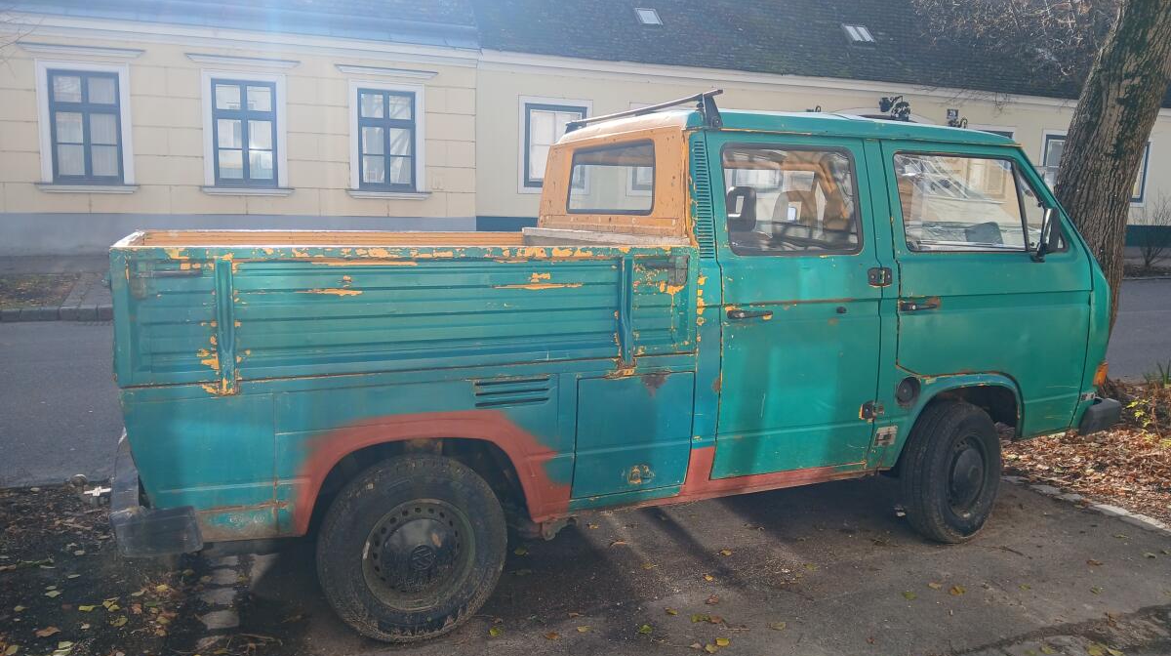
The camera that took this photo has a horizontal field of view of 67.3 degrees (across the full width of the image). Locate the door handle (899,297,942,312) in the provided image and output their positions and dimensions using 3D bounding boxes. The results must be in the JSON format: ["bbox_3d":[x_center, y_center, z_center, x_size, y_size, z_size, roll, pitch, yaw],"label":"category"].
[{"bbox_3d":[1.373,-0.090,3.628,0.195,0.045,0.042,-3,8,-24],"label":"door handle"}]

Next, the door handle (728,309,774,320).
[{"bbox_3d":[0.619,-0.047,3.298,0.185,0.040,0.042,-3,8,-24],"label":"door handle"}]

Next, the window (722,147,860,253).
[{"bbox_3d":[0.825,-0.501,3.451,0.645,0.445,0.040,-3,-5,-24],"label":"window"}]

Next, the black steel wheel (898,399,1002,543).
[{"bbox_3d":[1.681,0.654,4.031,0.640,0.640,0.195,-6,10,-40],"label":"black steel wheel"}]

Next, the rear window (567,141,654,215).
[{"bbox_3d":[0.101,-0.677,4.015,0.040,0.315,0.910,2,7,-24],"label":"rear window"}]

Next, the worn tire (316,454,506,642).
[{"bbox_3d":[-0.593,0.751,3.043,0.635,0.635,0.190,-3,8,-24],"label":"worn tire"}]

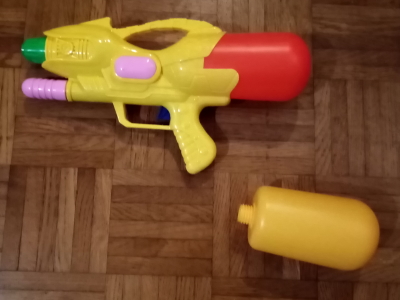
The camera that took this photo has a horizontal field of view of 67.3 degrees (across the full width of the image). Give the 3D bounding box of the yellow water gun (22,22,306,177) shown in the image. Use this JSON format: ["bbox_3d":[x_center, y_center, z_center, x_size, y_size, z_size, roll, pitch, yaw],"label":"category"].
[{"bbox_3d":[-0.046,-0.074,0.393,0.385,0.093,0.209,2,83,-1],"label":"yellow water gun"}]

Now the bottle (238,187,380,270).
[{"bbox_3d":[0.139,0.096,0.381,0.176,0.089,0.089,9,83,0],"label":"bottle"}]

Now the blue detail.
[{"bbox_3d":[-0.047,-0.048,0.394,0.018,0.012,0.018,2,83,-1],"label":"blue detail"}]

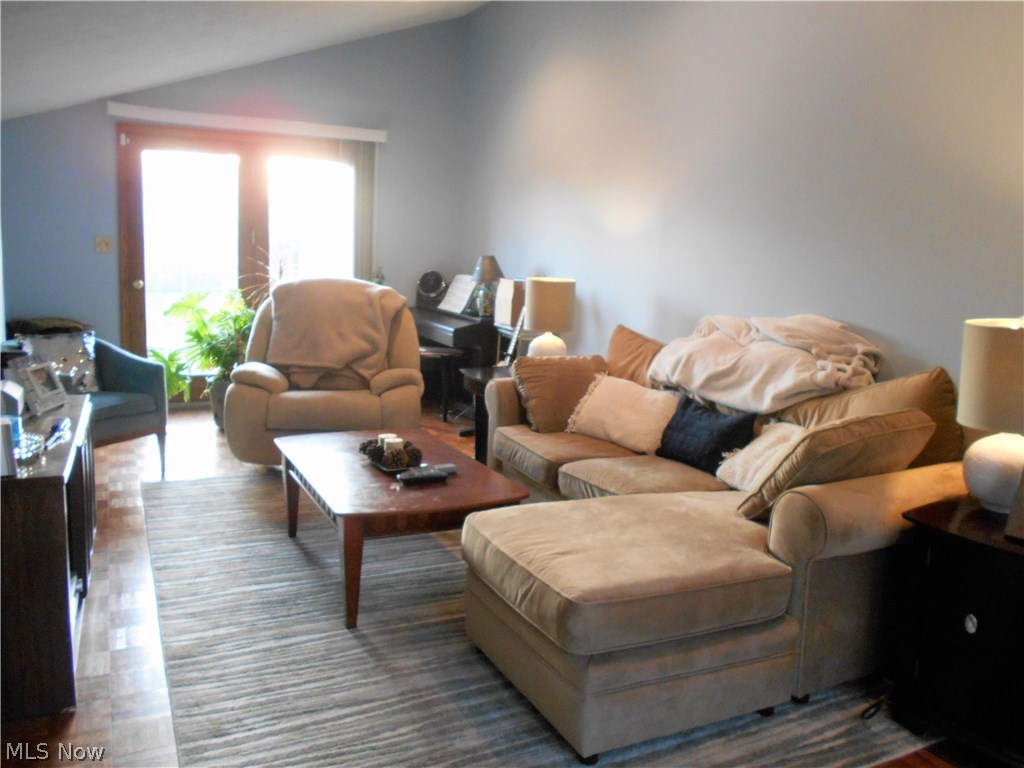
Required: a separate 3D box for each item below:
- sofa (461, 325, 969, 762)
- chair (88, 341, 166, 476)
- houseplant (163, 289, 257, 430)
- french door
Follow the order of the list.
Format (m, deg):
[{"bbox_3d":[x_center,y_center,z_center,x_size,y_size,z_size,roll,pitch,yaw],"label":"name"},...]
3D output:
[{"bbox_3d":[0.443,0.251,3.016,1.732,0.880,2.241,-2,8,-26],"label":"sofa"},{"bbox_3d":[-2.230,0.110,3.736,0.700,0.800,0.680,4,7,18],"label":"chair"},{"bbox_3d":[-2.130,-0.167,5.469,0.700,1.020,0.750,-2,8,-26],"label":"houseplant"},{"bbox_3d":[-2.070,-0.869,6.112,1.860,2.120,0.100,-1,8,-24],"label":"french door"}]

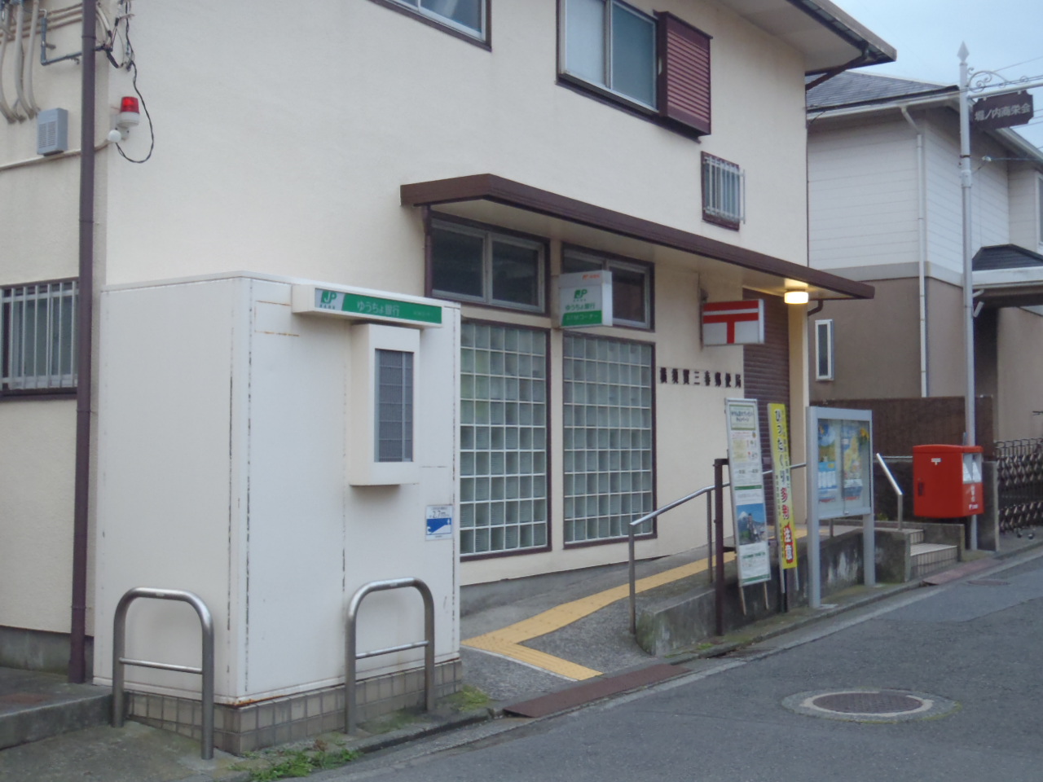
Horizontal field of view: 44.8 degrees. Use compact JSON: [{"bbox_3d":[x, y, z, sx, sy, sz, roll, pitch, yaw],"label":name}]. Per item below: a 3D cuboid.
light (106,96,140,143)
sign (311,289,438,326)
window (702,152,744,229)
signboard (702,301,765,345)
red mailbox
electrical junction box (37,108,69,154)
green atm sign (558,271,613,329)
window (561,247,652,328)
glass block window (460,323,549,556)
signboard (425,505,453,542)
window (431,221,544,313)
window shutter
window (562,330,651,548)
[{"bbox_3d":[-2.236,-1.529,7.131,0.160,0.250,0.130,-2,-3,35],"label":"light"},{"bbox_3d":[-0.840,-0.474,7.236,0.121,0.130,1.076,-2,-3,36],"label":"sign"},{"bbox_3d":[2.143,-2.129,13.455,0.120,0.720,0.870,-2,-3,35],"label":"window"},{"bbox_3d":[2.168,-0.679,12.897,0.615,0.446,0.131,-2,-3,36],"label":"signboard"},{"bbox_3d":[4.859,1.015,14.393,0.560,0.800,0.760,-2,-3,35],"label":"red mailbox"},{"bbox_3d":[-2.737,-1.513,7.393,0.190,0.250,0.072,-2,-3,35],"label":"electrical junction box"},{"bbox_3d":[0.557,-0.771,10.808,0.424,0.463,0.161,-2,-3,36],"label":"green atm sign"},{"bbox_3d":[0.816,-0.944,11.729,0.101,0.670,1.613,-2,-3,36],"label":"window"},{"bbox_3d":[-0.241,0.390,10.235,0.101,1.865,1.588,-2,-3,36],"label":"glass block window"},{"bbox_3d":[-0.497,0.812,7.796,0.020,0.217,0.252,-2,-3,36],"label":"signboard"},{"bbox_3d":[-0.244,-0.981,10.165,0.100,0.600,1.530,-2,-3,35],"label":"window"},{"bbox_3d":[1.635,-3.178,12.793,0.151,1.036,0.897,-2,-3,36],"label":"window shutter"},{"bbox_3d":[0.798,0.452,11.588,0.100,1.830,1.620,-2,-3,35],"label":"window"}]

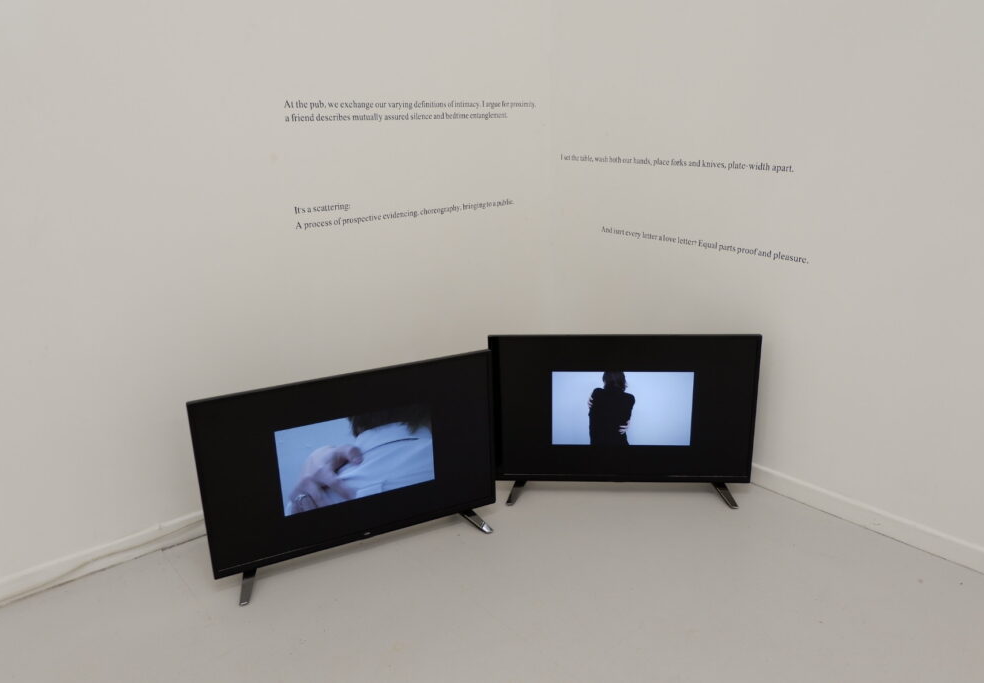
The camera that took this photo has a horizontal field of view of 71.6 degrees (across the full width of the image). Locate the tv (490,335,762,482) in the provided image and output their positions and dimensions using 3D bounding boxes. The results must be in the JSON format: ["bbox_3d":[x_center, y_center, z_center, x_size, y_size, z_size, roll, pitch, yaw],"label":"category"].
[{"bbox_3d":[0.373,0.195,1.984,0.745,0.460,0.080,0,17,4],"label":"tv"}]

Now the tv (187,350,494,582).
[{"bbox_3d":[-0.346,0.294,1.752,0.745,0.460,0.080,-10,19,-24],"label":"tv"}]

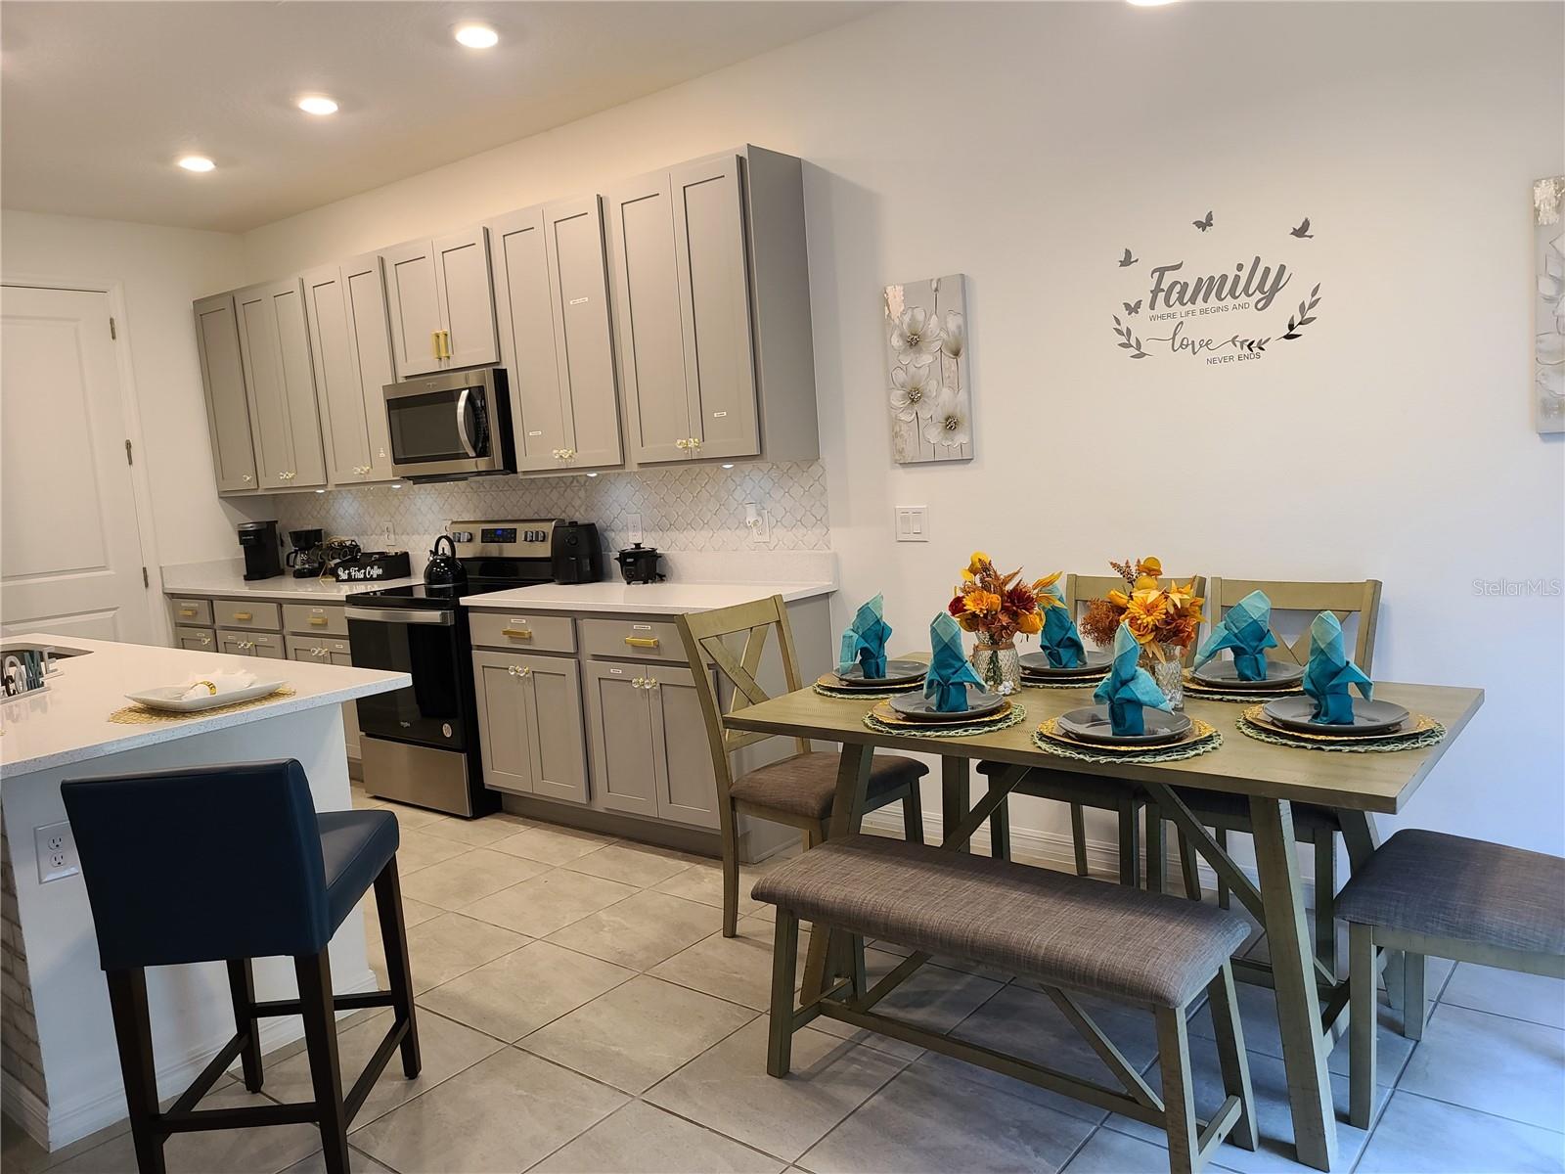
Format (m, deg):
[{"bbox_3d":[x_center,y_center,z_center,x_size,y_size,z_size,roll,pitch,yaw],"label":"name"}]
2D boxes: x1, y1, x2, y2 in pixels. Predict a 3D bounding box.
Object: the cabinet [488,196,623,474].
[{"bbox_3d":[-0.782,-0.999,4.588,0.671,1.068,0.326,1,9,38],"label":"cabinet"}]

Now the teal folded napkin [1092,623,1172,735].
[{"bbox_3d":[0.727,0.183,2.355,0.120,0.225,0.160,-10,9,-42],"label":"teal folded napkin"}]

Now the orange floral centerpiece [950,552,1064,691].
[{"bbox_3d":[0.584,0.086,2.949,0.285,0.345,0.263,1,8,37],"label":"orange floral centerpiece"}]

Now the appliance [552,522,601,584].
[{"bbox_3d":[-0.878,-0.145,4.807,0.185,0.262,0.210,-4,7,1],"label":"appliance"}]

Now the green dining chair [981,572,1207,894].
[{"bbox_3d":[0.918,0.478,3.318,0.550,0.960,0.470,-10,9,-43],"label":"green dining chair"}]

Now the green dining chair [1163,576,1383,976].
[{"bbox_3d":[1.291,0.486,3.035,0.470,0.960,0.550,2,9,44],"label":"green dining chair"}]

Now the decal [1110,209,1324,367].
[{"bbox_3d":[1.220,-0.846,3.224,0.600,0.440,0.008,1,8,38],"label":"decal"}]

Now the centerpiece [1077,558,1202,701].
[{"bbox_3d":[0.836,0.107,2.633,0.267,0.343,0.247,1,8,37],"label":"centerpiece"}]

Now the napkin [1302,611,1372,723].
[{"bbox_3d":[1.131,0.162,2.305,0.135,0.225,0.100,0,8,33],"label":"napkin"}]

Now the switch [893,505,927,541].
[{"bbox_3d":[0.453,-0.220,3.964,0.125,0.121,0.010,1,9,38],"label":"switch"}]

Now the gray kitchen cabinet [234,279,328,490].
[{"bbox_3d":[-2.490,-1.044,5.944,0.670,1.060,0.325,1,8,37],"label":"gray kitchen cabinet"}]

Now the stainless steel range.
[{"bbox_3d":[-1.402,0.325,5.027,0.765,1.175,0.690,1,8,38],"label":"stainless steel range"}]

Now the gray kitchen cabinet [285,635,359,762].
[{"bbox_3d":[-1.957,0.484,5.604,0.660,0.590,0.630,1,8,37],"label":"gray kitchen cabinet"}]

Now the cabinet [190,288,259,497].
[{"bbox_3d":[-2.948,-1.048,6.309,0.490,1.060,0.335,1,8,38],"label":"cabinet"}]

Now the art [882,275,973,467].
[{"bbox_3d":[0.496,-0.723,3.812,0.307,0.602,0.027,1,8,38],"label":"art"}]

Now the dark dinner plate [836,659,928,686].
[{"bbox_3d":[0.275,0.239,3.091,0.268,0.025,0.268,-4,7,0],"label":"dark dinner plate"}]

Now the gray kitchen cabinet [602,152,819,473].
[{"bbox_3d":[-0.257,-0.987,4.181,0.659,1.068,0.326,1,9,38],"label":"gray kitchen cabinet"}]

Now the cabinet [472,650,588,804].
[{"bbox_3d":[-0.813,0.508,4.732,0.650,0.590,0.630,1,8,37],"label":"cabinet"}]

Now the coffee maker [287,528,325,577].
[{"bbox_3d":[-2.624,-0.185,6.221,0.180,0.260,0.150,-10,9,-43],"label":"coffee maker"}]

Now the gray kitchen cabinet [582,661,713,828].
[{"bbox_3d":[-0.279,0.519,4.325,0.620,0.590,0.630,1,8,37],"label":"gray kitchen cabinet"}]

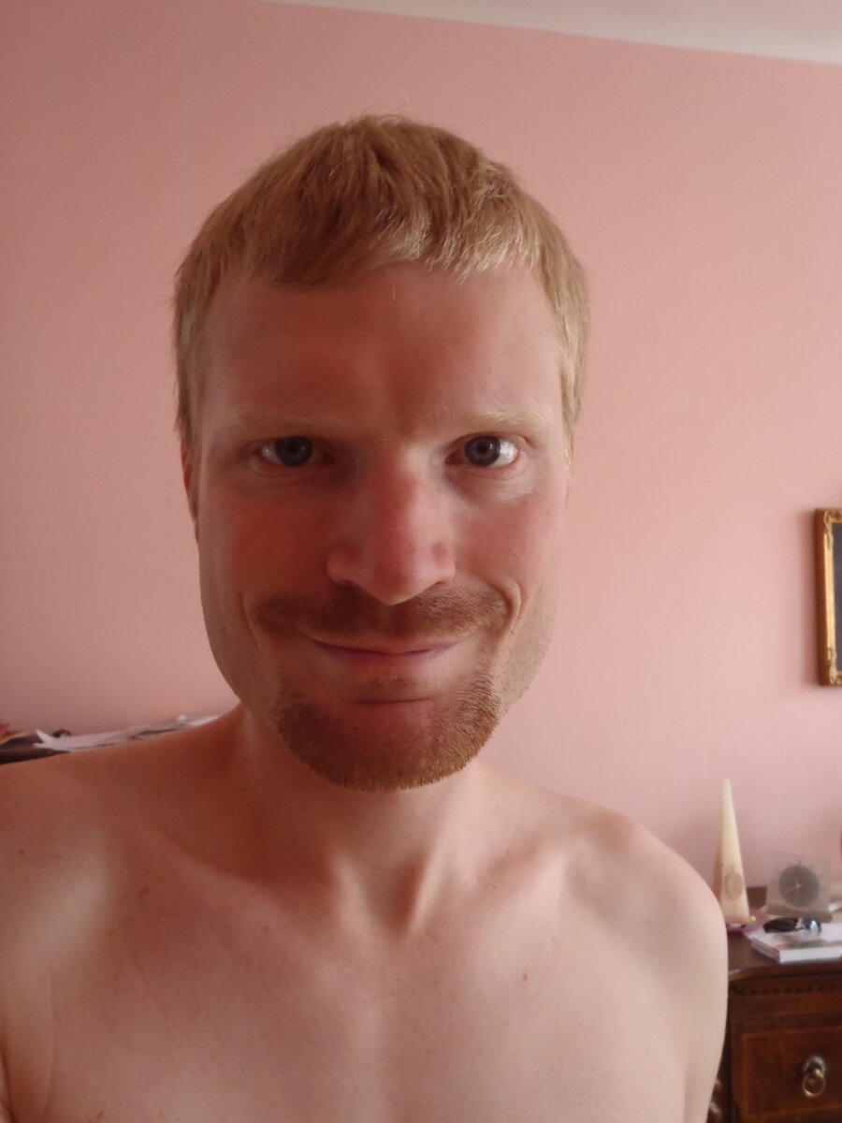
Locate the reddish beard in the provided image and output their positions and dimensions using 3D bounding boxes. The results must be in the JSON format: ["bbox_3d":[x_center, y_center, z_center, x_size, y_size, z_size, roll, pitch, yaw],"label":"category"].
[{"bbox_3d":[-0.014,0.042,0.304,0.087,0.069,0.046,0,-2,-3],"label":"reddish beard"}]

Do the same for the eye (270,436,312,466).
[{"bbox_3d":[-0.043,-0.037,0.303,0.015,0.011,0.011,0,-2,-4],"label":"eye"}]

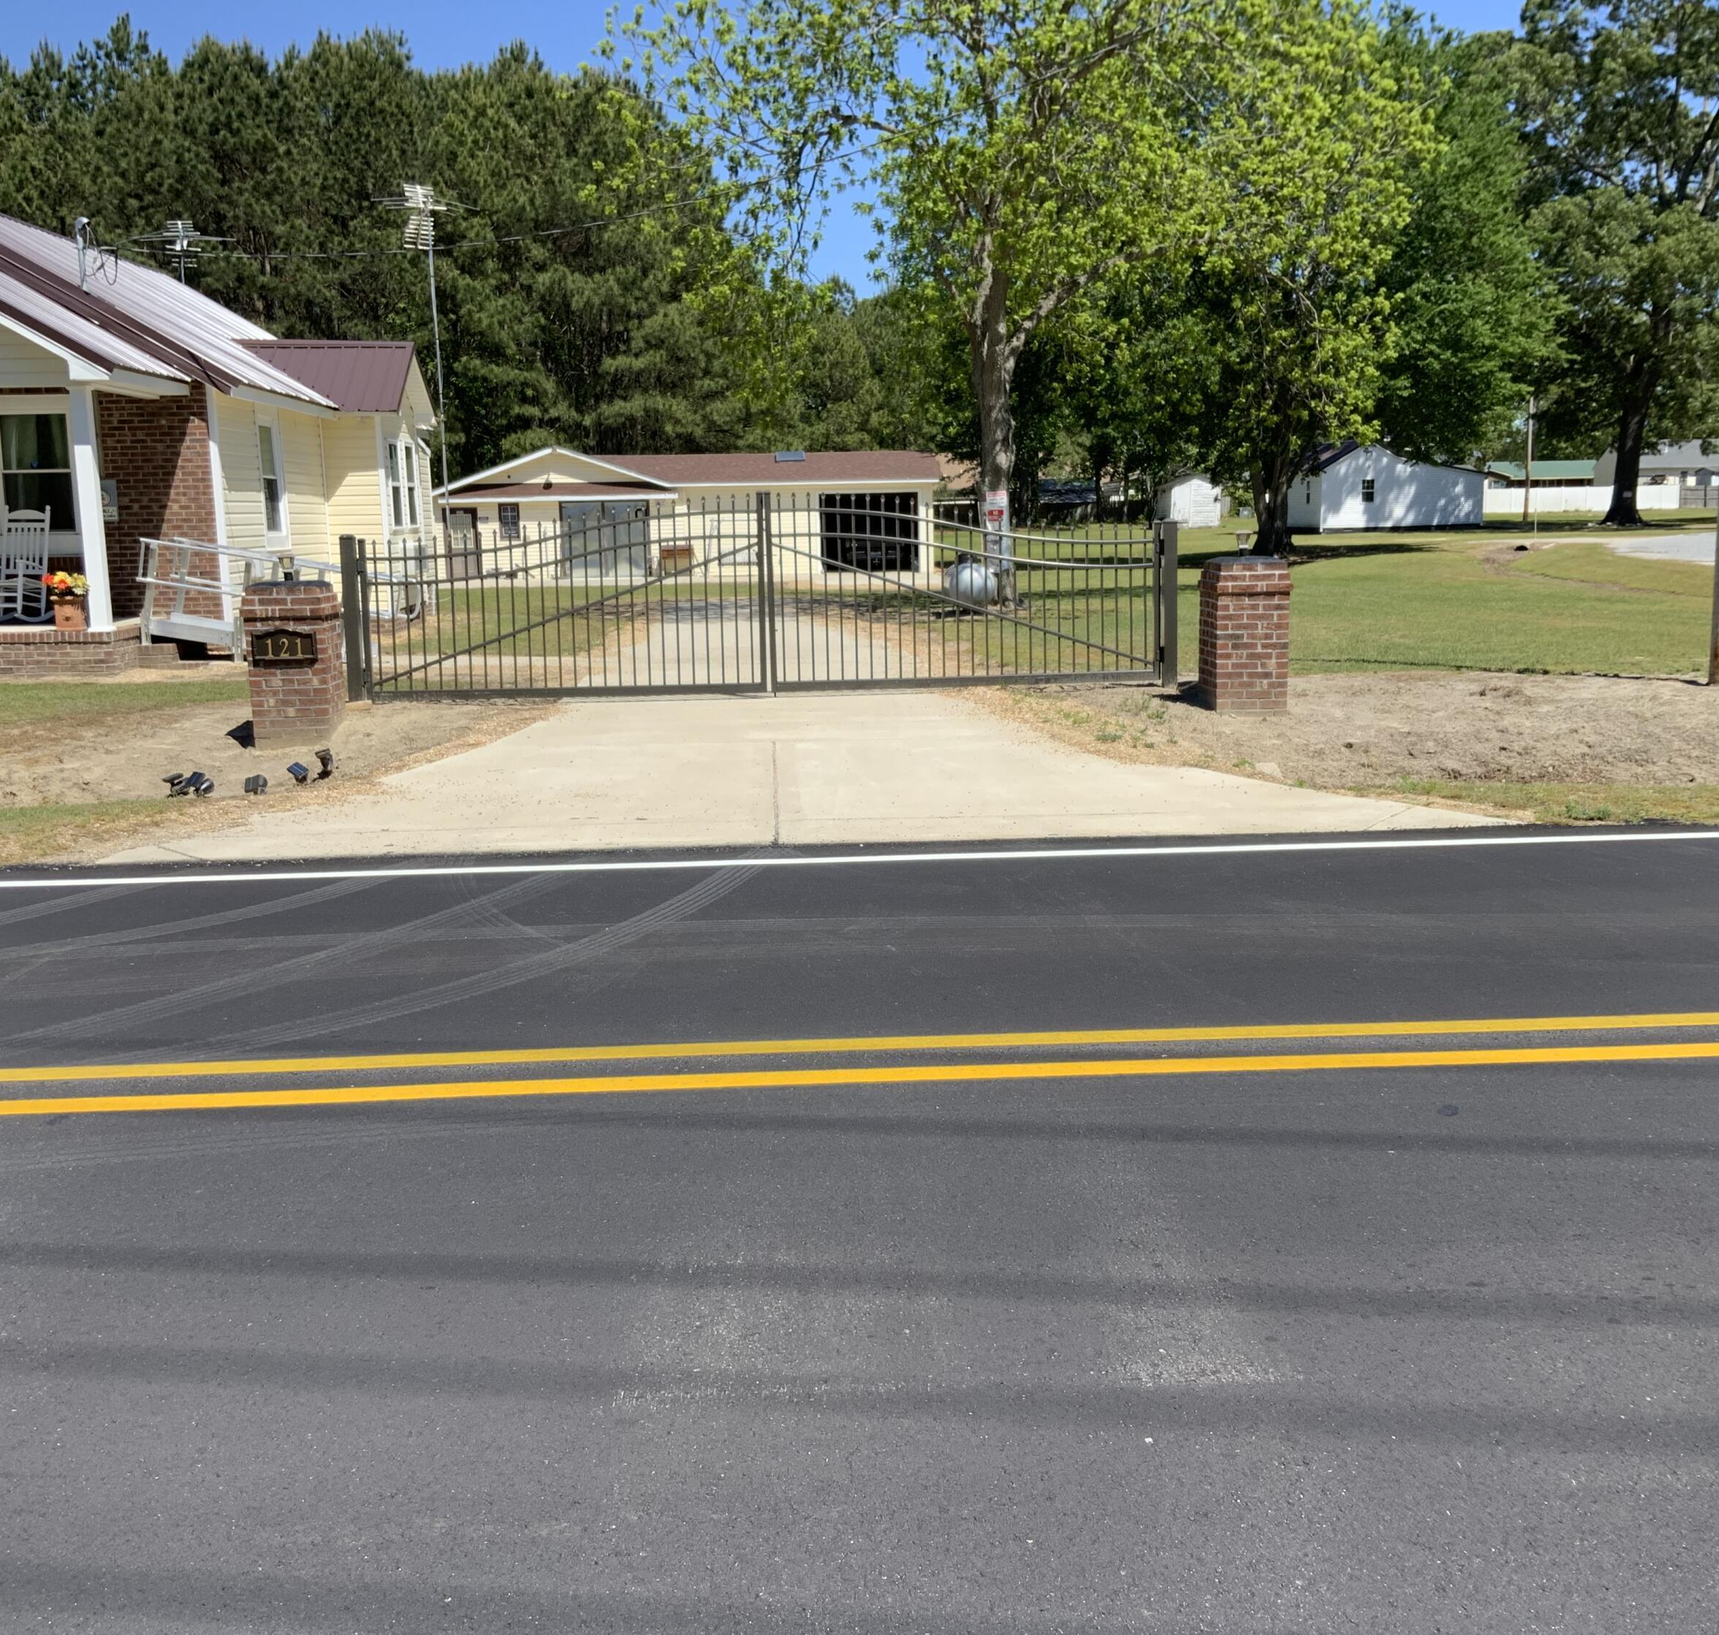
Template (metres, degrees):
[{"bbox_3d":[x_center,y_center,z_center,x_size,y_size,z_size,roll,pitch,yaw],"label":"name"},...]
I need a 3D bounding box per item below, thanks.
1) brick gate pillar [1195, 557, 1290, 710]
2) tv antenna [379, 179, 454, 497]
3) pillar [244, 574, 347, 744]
[{"bbox_3d":[2.706,-1.295,12.866,0.540,1.040,0.540,-2,10,-4],"label":"brick gate pillar"},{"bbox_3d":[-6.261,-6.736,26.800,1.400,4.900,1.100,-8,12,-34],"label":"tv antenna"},{"bbox_3d":[-3.801,-1.053,12.345,0.550,1.080,0.550,-2,10,-6],"label":"pillar"}]

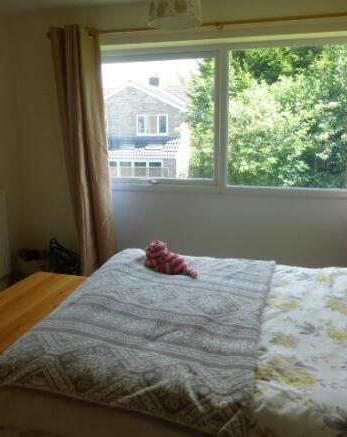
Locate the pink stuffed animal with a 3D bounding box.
[{"bbox_3d":[-0.011,0.214,2.284,0.295,0.152,0.160,6,13,26],"label":"pink stuffed animal"}]

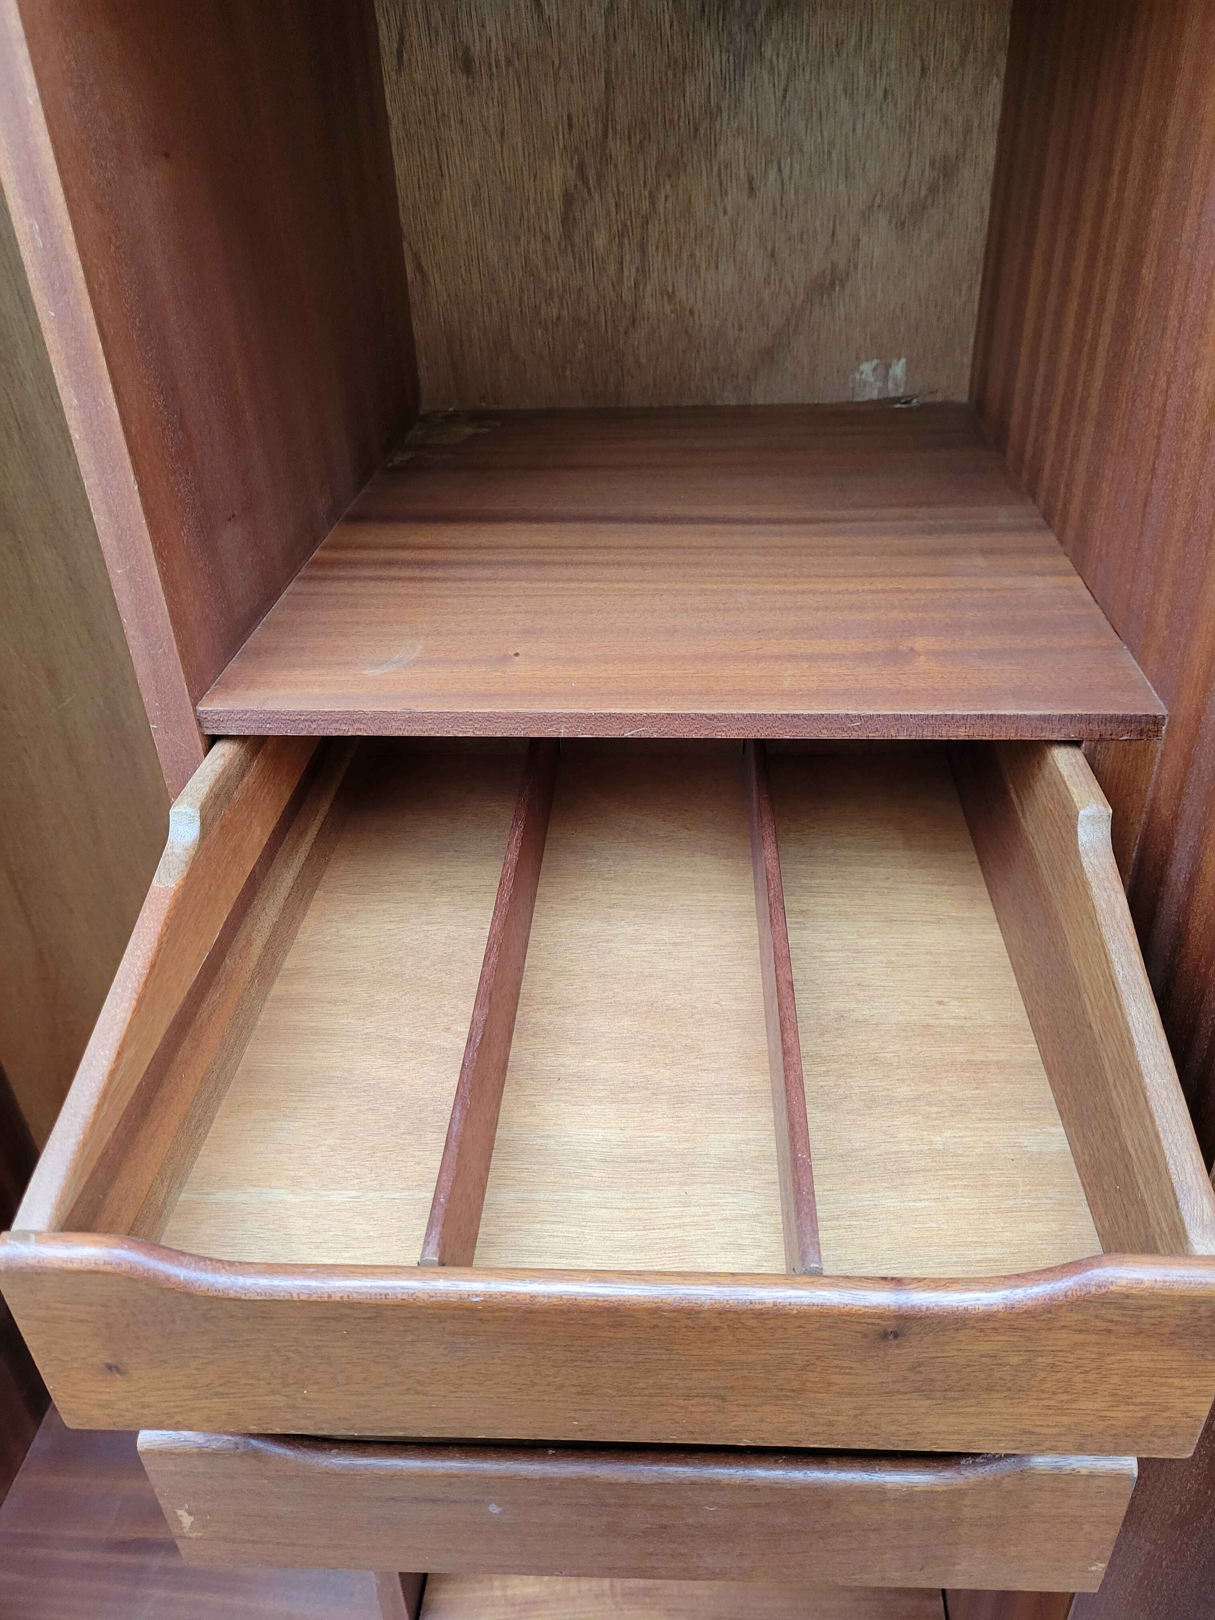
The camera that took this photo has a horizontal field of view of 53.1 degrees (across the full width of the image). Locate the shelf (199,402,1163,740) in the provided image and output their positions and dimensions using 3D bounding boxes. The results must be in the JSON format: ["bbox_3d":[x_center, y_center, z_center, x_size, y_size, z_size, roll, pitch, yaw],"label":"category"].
[{"bbox_3d":[0.046,-0.176,0.755,0.430,0.013,0.509,1,33,5],"label":"shelf"}]

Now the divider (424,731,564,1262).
[{"bbox_3d":[-0.046,0.058,0.585,0.006,0.059,0.411,0,34,4],"label":"divider"}]

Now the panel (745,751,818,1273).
[{"bbox_3d":[0.078,0.057,0.576,0.007,0.059,0.411,0,34,4],"label":"panel"}]

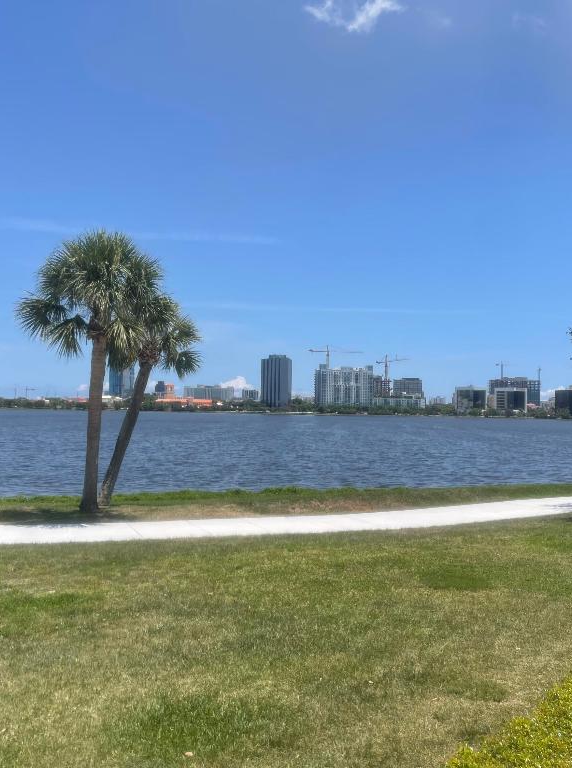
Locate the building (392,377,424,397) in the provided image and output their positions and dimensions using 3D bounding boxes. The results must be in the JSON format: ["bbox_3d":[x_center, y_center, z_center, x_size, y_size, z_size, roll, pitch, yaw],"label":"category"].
[{"bbox_3d":[230.952,21.681,1450.000,48.000,70.000,40.000,1,-2,-3],"label":"building"}]

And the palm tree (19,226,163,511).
[{"bbox_3d":[-4.674,-0.272,18.200,3.350,6.700,3.350,1,-2,0],"label":"palm tree"}]

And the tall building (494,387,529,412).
[{"bbox_3d":[286.020,23.360,980.640,41.000,35.720,30.000,0,-2,13],"label":"tall building"}]

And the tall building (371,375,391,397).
[{"bbox_3d":[137.950,16.690,1121.000,26.000,55.600,26.000,1,-2,0],"label":"tall building"}]

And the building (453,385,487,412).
[{"bbox_3d":[230.919,21.220,960.000,37.000,35.000,34.000,1,-2,9],"label":"building"}]

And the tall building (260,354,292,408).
[{"bbox_3d":[-10.890,1.460,946.260,33.500,69.900,29.000,0,-2,7],"label":"tall building"}]

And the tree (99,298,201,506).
[{"bbox_3d":[-3.372,0.457,19.000,2.600,5.100,2.600,1,-2,0],"label":"tree"}]

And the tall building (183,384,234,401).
[{"bbox_3d":[-151.151,26.329,1500.000,96.000,47.000,45.000,1,-2,-3],"label":"tall building"}]

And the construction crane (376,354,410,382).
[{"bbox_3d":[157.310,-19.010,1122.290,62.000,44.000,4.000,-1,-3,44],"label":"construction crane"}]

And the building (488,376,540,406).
[{"bbox_3d":[344.980,19.690,1161.030,72.000,57.450,40.000,0,-2,13],"label":"building"}]

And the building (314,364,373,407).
[{"bbox_3d":[70.480,8.200,931.030,68.000,57.290,28.000,1,-2,-5],"label":"building"}]

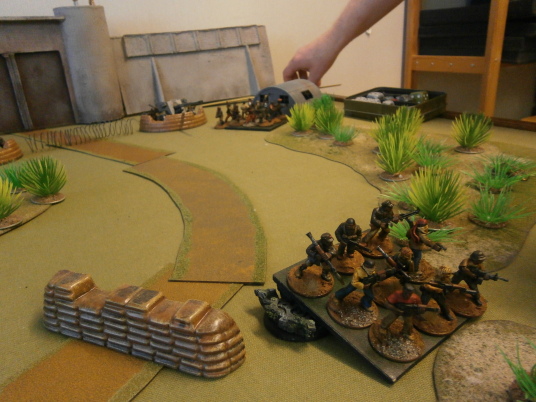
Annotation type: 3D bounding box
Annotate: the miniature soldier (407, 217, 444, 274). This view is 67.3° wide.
[{"bbox_3d":[0.083,0.023,0.214,0.021,0.033,0.015,15,33,24],"label":"miniature soldier"}]

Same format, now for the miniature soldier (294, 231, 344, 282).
[{"bbox_3d":[0.026,0.029,0.209,0.024,0.028,0.016,13,32,22],"label":"miniature soldier"}]

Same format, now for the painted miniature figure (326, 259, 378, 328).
[{"bbox_3d":[0.043,0.041,0.194,0.026,0.030,0.025,-2,30,-4],"label":"painted miniature figure"}]

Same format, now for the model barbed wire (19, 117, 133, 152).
[{"bbox_3d":[-0.327,-0.115,0.713,0.179,0.025,0.024,-17,24,-30],"label":"model barbed wire"}]

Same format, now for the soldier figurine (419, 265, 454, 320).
[{"bbox_3d":[0.079,0.043,0.190,0.023,0.028,0.016,13,32,22],"label":"soldier figurine"}]

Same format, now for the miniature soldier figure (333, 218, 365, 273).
[{"bbox_3d":[0.046,0.022,0.228,0.022,0.028,0.022,-6,30,-10],"label":"miniature soldier figure"}]

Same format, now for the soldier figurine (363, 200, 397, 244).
[{"bbox_3d":[0.066,0.013,0.241,0.018,0.026,0.016,21,36,32],"label":"soldier figurine"}]

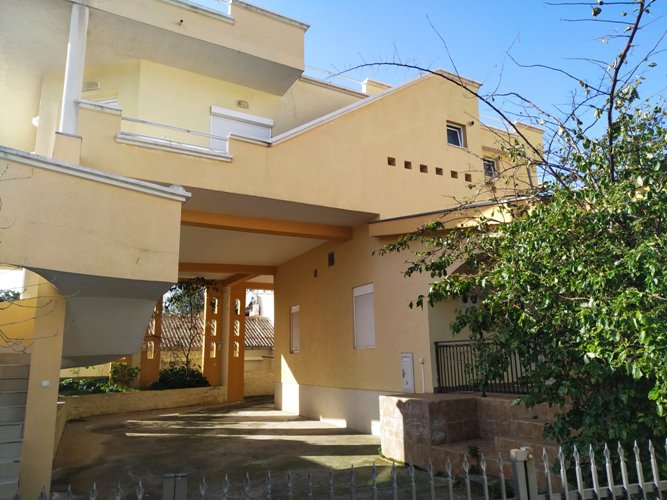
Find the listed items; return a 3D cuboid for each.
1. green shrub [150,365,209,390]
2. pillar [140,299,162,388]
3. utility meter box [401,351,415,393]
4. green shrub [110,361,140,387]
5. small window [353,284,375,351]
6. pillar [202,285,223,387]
[{"bbox_3d":[-5.030,4.187,15.222,1.835,0.749,0.918,5,-15,-29],"label":"green shrub"},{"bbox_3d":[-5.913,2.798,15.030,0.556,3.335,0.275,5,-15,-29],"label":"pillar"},{"bbox_3d":[1.338,2.162,8.130,0.130,0.669,0.307,5,-15,-29],"label":"utility meter box"},{"bbox_3d":[-6.427,3.844,14.315,0.842,0.795,0.857,5,-15,-29],"label":"green shrub"},{"bbox_3d":[0.664,1.376,9.504,0.130,1.274,0.771,5,-15,-29],"label":"small window"},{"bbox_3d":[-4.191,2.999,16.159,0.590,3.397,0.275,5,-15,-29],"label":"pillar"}]

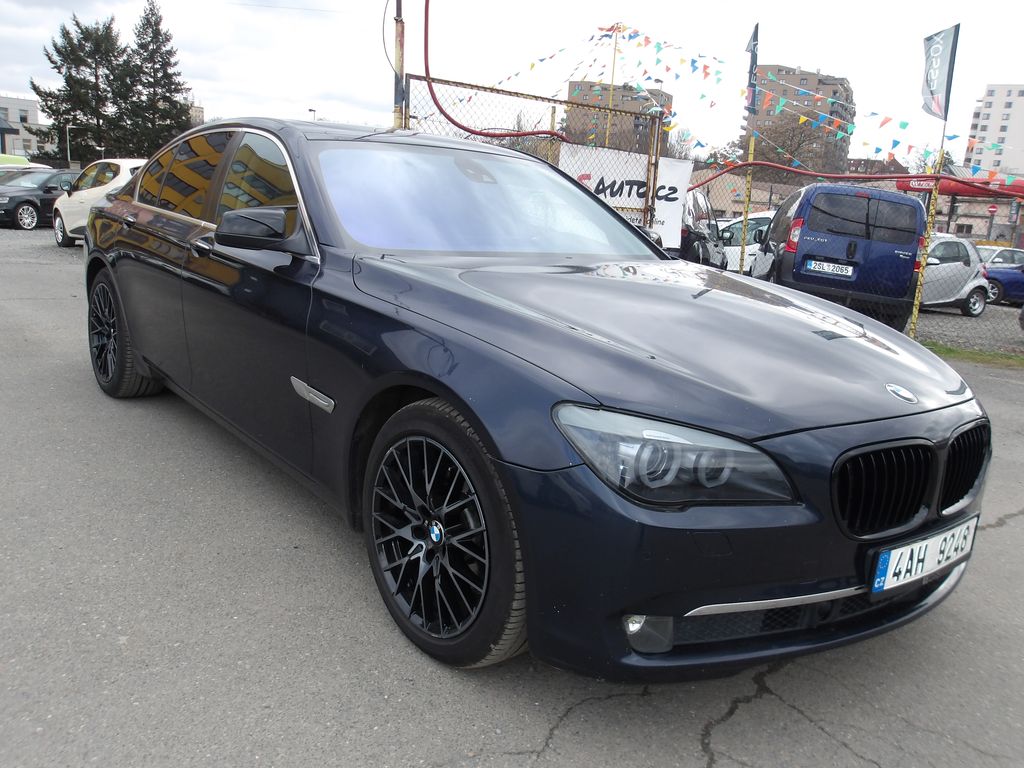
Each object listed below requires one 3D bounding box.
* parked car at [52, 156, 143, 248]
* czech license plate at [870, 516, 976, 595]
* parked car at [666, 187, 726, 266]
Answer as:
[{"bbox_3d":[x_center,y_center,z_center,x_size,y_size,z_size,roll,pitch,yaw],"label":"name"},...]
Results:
[{"bbox_3d":[-5.840,-2.757,12.679,4.050,1.450,1.730,15,16,41],"label":"parked car"},{"bbox_3d":[1.028,0.408,1.943,0.520,0.110,0.030,-5,16,-40],"label":"czech license plate"},{"bbox_3d":[2.177,-1.996,11.376,1.730,1.520,4.000,9,13,21],"label":"parked car"}]

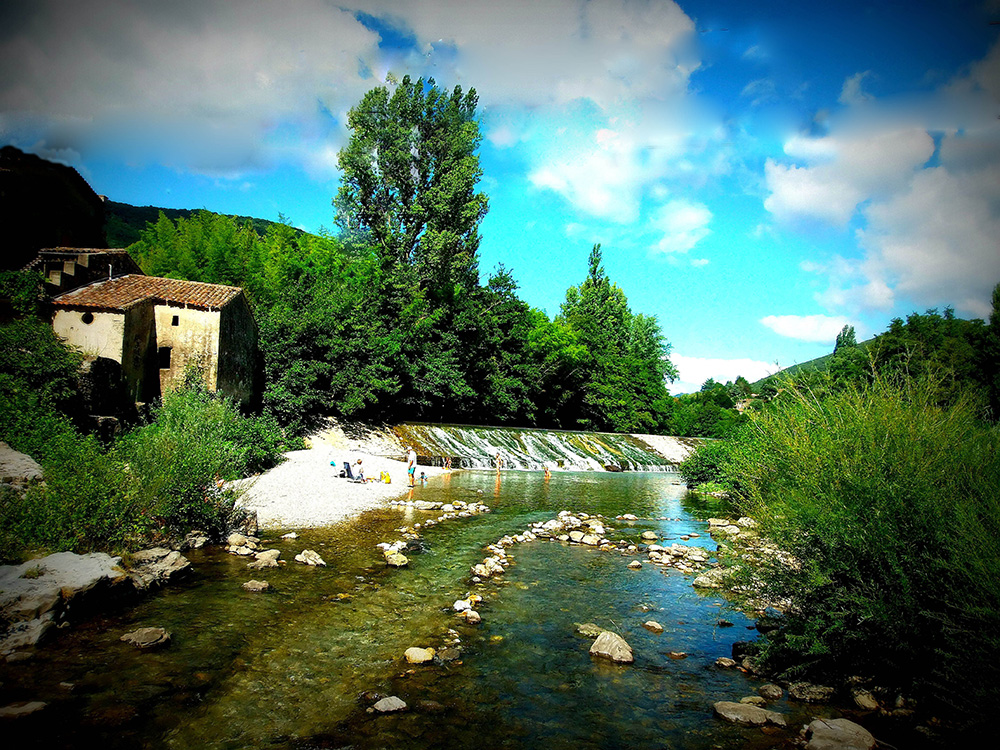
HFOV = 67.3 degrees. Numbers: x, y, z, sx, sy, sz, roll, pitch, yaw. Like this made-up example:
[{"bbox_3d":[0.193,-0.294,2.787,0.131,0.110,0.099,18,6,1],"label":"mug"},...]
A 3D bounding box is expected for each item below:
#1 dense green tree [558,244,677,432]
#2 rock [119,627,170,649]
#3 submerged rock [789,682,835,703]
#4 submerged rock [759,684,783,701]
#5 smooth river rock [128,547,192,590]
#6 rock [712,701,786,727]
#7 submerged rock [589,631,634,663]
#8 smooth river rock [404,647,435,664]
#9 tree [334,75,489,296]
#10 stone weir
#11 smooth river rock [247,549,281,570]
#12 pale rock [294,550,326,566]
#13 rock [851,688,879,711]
[{"bbox_3d":[10.794,-3.077,69.000,10.400,17.200,9.500,2,-4,0],"label":"dense green tree"},{"bbox_3d":[-4.148,3.116,8.803,0.560,0.160,0.370,4,-4,-24],"label":"rock"},{"bbox_3d":[2.860,2.896,6.898,0.400,0.140,0.240,1,-5,5],"label":"submerged rock"},{"bbox_3d":[2.848,3.354,7.906,0.240,0.130,0.190,1,-4,20],"label":"submerged rock"},{"bbox_3d":[-5.322,3.119,11.783,0.950,0.480,0.700,4,-4,-23],"label":"smooth river rock"},{"bbox_3d":[2.158,2.874,6.498,0.610,0.150,0.280,0,-5,20],"label":"rock"},{"bbox_3d":[1.214,2.929,8.155,0.430,0.260,0.330,1,-5,12],"label":"submerged rock"},{"bbox_3d":[-0.829,2.888,7.771,0.280,0.150,0.210,2,-5,0],"label":"smooth river rock"},{"bbox_3d":[-7.679,-10.167,63.142,12.200,30.080,11.500,2,-5,0],"label":"tree"},{"bbox_3d":[5.878,5.466,55.750,26.500,2.900,6.200,4,-5,-28],"label":"stone weir"},{"bbox_3d":[-4.287,3.380,13.648,0.580,0.310,0.450,4,-4,-17],"label":"smooth river rock"},{"bbox_3d":[-3.557,3.479,14.128,0.560,0.240,0.400,3,-4,-13],"label":"pale rock"},{"bbox_3d":[3.267,2.883,6.735,0.230,0.160,0.200,1,-5,10],"label":"rock"}]

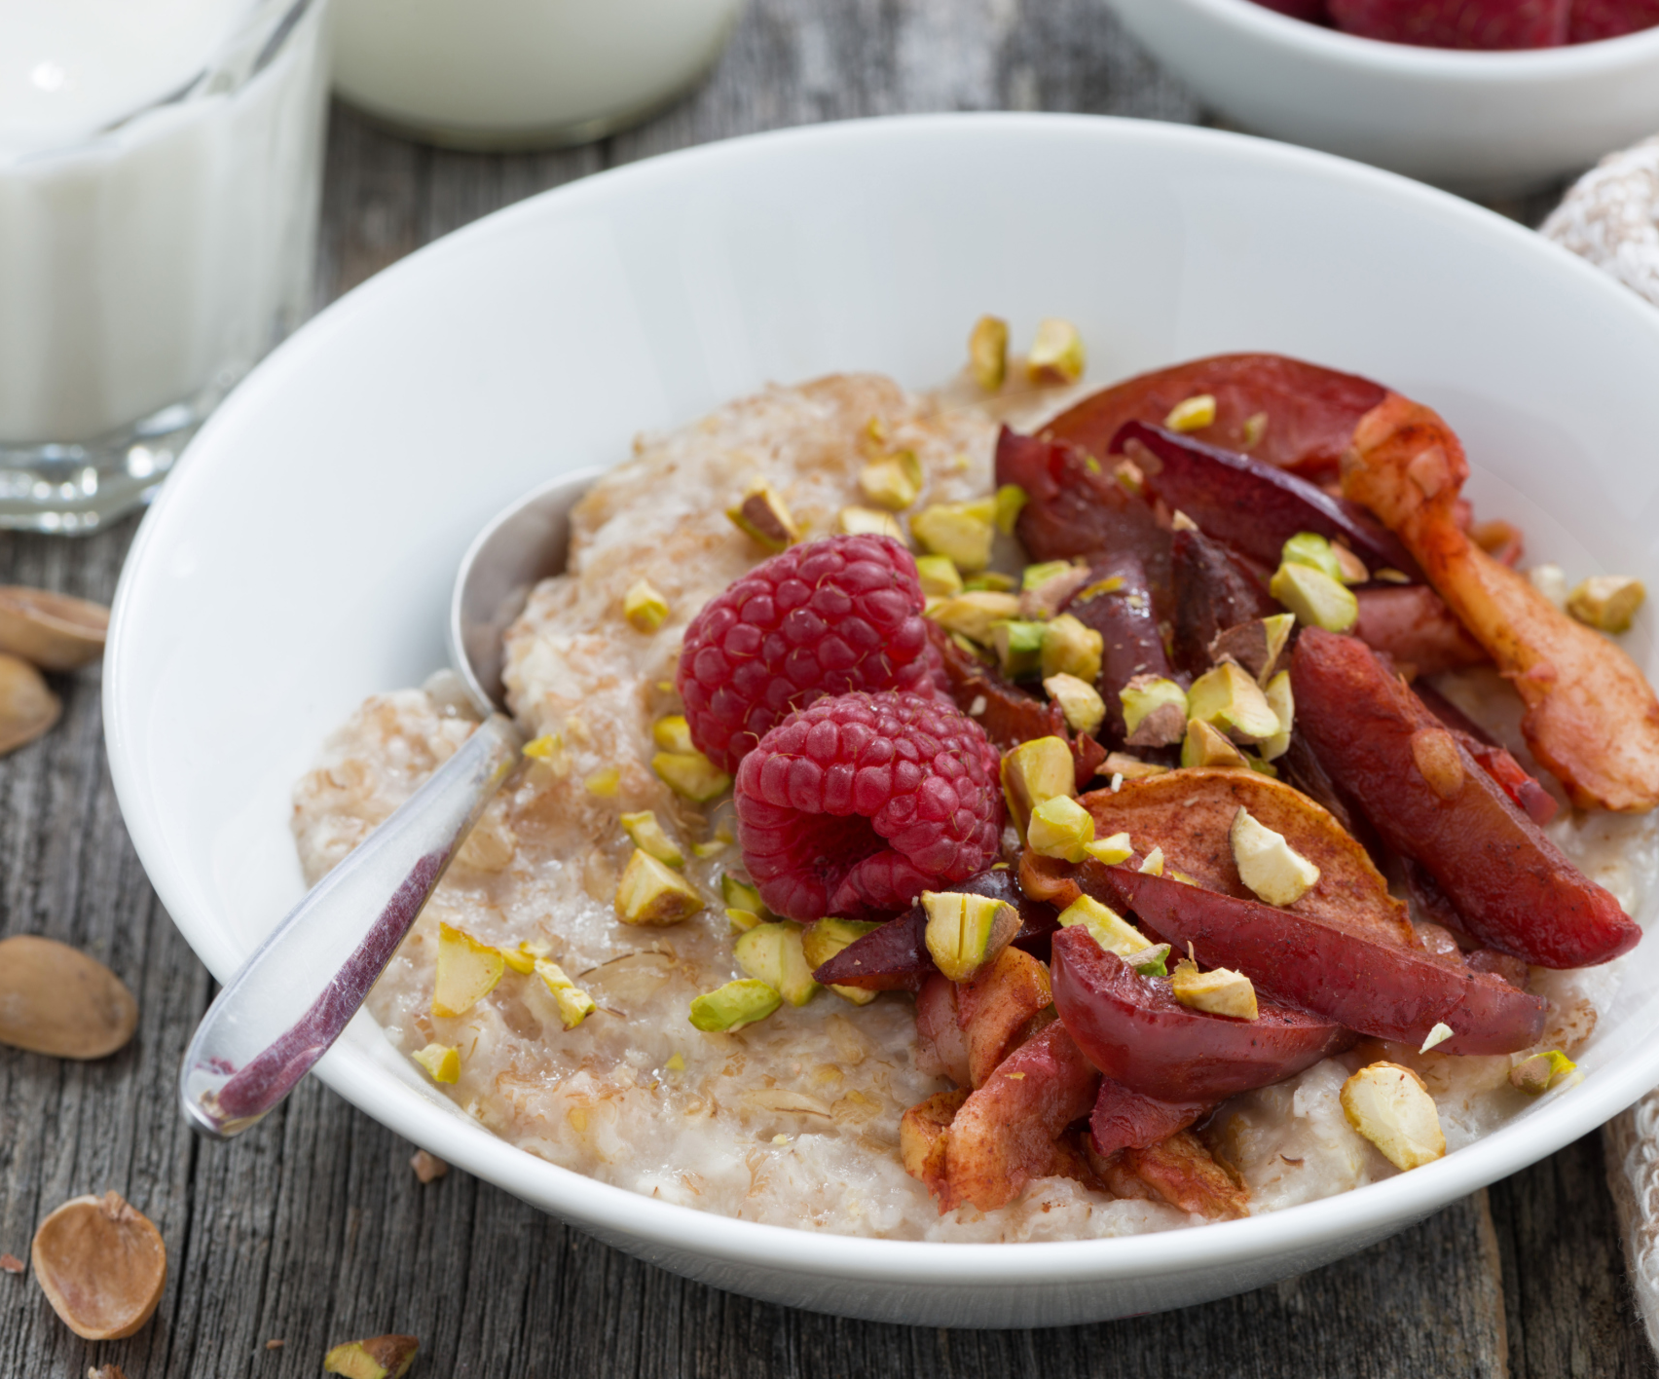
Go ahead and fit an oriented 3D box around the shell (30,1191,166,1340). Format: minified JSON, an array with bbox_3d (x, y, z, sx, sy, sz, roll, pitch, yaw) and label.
[{"bbox_3d":[-0.069,0.056,0.573,0.013,0.007,0.017,4,51,5],"label":"shell"}]

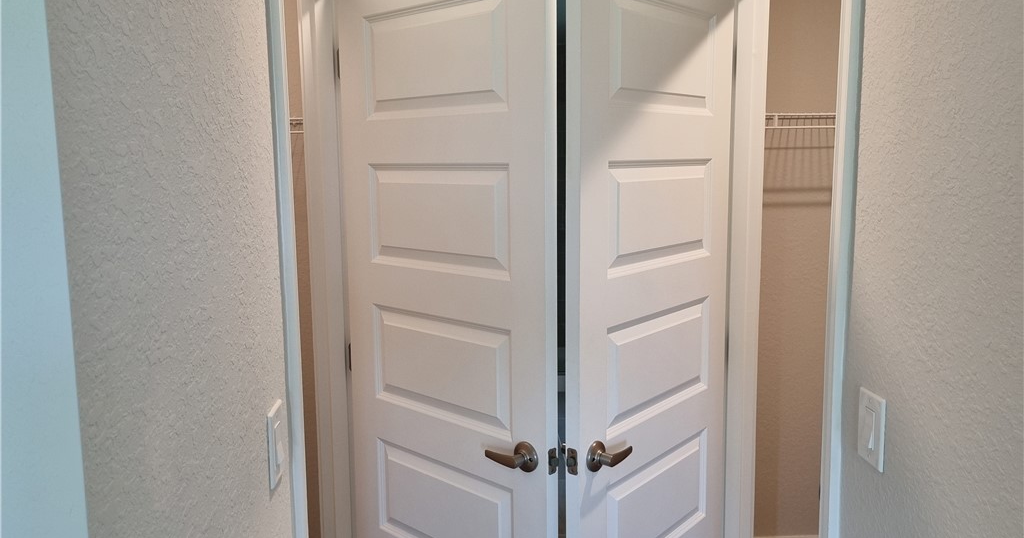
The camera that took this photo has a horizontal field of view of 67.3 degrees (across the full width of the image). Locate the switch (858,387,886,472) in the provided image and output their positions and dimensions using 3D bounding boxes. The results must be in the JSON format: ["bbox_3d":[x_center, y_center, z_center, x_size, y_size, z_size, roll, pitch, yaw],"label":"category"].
[{"bbox_3d":[0.619,0.276,1.325,0.010,0.122,0.077,-1,8,-3],"label":"switch"}]

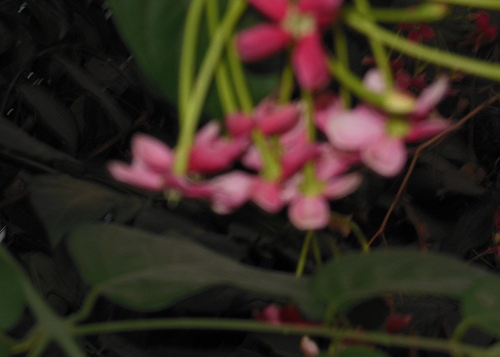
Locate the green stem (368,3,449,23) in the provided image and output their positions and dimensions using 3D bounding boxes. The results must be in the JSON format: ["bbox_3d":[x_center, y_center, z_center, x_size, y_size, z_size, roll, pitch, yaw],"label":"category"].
[{"bbox_3d":[0.046,-0.048,0.410,0.024,0.004,0.004,-7,28,0],"label":"green stem"}]

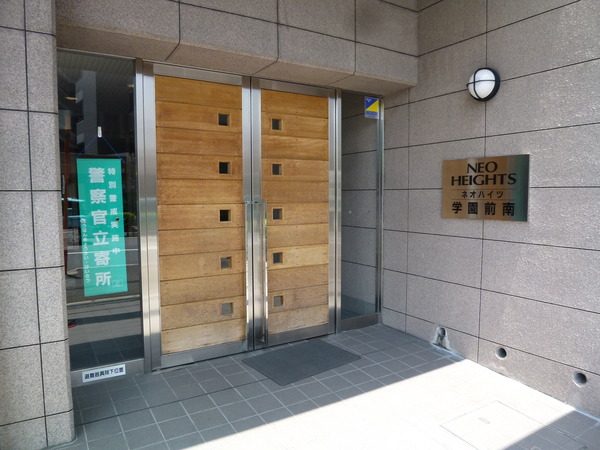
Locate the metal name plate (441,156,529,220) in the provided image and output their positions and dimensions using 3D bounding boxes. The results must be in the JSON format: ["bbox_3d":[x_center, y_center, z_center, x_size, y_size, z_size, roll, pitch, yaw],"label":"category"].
[{"bbox_3d":[1.509,-0.299,3.455,0.025,0.505,0.770,-3,5,-34],"label":"metal name plate"}]

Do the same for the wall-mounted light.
[{"bbox_3d":[1.464,-1.140,3.366,0.130,0.255,0.255,-3,5,-34],"label":"wall-mounted light"}]

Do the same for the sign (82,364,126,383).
[{"bbox_3d":[-1.471,1.123,3.141,0.295,0.080,0.010,-2,4,-30],"label":"sign"}]

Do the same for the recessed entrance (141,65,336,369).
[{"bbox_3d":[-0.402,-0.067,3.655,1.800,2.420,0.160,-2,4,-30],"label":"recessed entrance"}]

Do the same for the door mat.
[{"bbox_3d":[0.026,1.154,3.584,0.870,0.015,0.580,-3,7,-38],"label":"door mat"}]

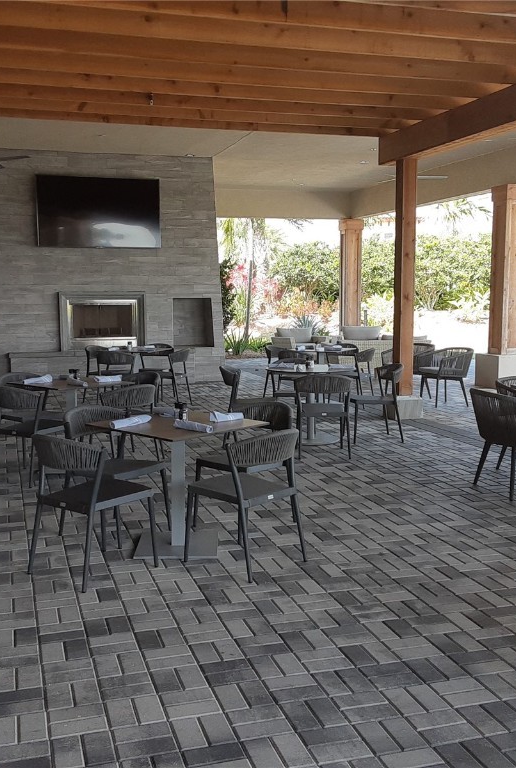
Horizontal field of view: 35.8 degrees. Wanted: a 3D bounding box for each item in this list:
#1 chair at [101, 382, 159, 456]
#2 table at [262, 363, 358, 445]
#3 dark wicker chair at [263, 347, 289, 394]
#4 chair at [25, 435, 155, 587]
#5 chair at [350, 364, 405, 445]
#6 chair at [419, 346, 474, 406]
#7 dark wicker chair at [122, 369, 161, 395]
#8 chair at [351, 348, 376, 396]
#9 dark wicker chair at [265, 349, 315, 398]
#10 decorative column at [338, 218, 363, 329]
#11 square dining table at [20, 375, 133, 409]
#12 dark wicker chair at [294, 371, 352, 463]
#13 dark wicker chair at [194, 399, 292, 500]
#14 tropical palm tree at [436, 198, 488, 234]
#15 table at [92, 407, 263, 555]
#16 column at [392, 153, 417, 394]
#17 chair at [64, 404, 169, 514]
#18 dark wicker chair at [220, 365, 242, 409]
[{"bbox_3d":[-1.138,0.385,6.592,0.550,0.785,0.530,5,8,40],"label":"chair"},{"bbox_3d":[0.559,0.219,8.366,0.910,0.745,0.910,0,6,-3],"label":"table"},{"bbox_3d":[0.451,-0.174,11.703,0.540,0.780,0.530,6,8,41],"label":"dark wicker chair"},{"bbox_3d":[-0.903,0.642,4.379,0.520,0.780,0.530,6,8,39],"label":"chair"},{"bbox_3d":[1.220,0.188,8.338,0.550,0.785,0.530,-1,7,-9],"label":"chair"},{"bbox_3d":[2.550,-0.098,10.861,0.570,0.770,0.590,-2,7,-15],"label":"chair"},{"bbox_3d":[-1.263,0.315,7.229,0.530,0.765,0.540,6,9,42],"label":"dark wicker chair"},{"bbox_3d":[1.320,-0.082,10.918,0.530,0.780,0.520,4,7,29],"label":"chair"},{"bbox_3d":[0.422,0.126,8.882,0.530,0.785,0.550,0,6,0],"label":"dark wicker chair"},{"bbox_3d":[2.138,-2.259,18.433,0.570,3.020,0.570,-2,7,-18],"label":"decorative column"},{"bbox_3d":[-1.592,0.365,6.884,0.780,0.745,0.760,6,9,44],"label":"square dining table"},{"bbox_3d":[0.618,0.284,7.486,0.530,0.770,0.540,0,6,-1],"label":"dark wicker chair"},{"bbox_3d":[-0.077,0.547,5.254,0.520,0.780,0.530,5,8,37],"label":"dark wicker chair"},{"bbox_3d":[8.502,-5.449,33.552,3.400,6.400,3.400,-2,7,-18],"label":"tropical palm tree"},{"bbox_3d":[-0.461,0.607,4.741,0.780,0.745,0.760,6,9,42],"label":"table"},{"bbox_3d":[1.790,-1.259,9.676,0.185,2.820,0.185,-2,7,-18],"label":"column"},{"bbox_3d":[-0.911,0.559,5.065,0.550,0.785,0.530,5,8,35],"label":"chair"},{"bbox_3d":[-0.094,0.219,8.056,0.550,0.785,0.530,0,6,4],"label":"dark wicker chair"}]

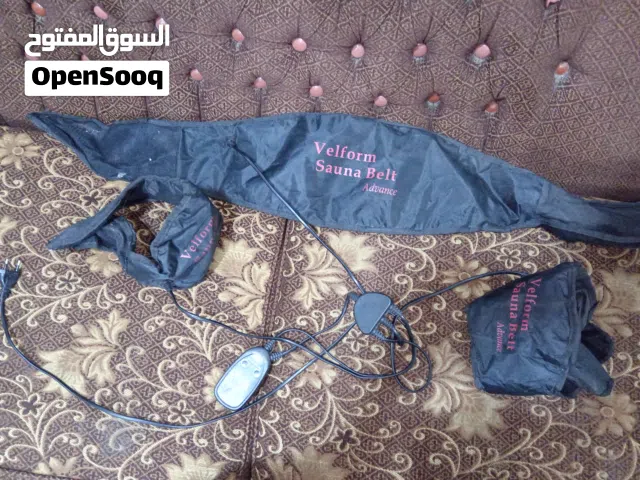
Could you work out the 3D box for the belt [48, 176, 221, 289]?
[{"bbox_3d":[-0.291,-0.023,0.806,0.233,0.110,0.159,21,72,6],"label":"belt"}]

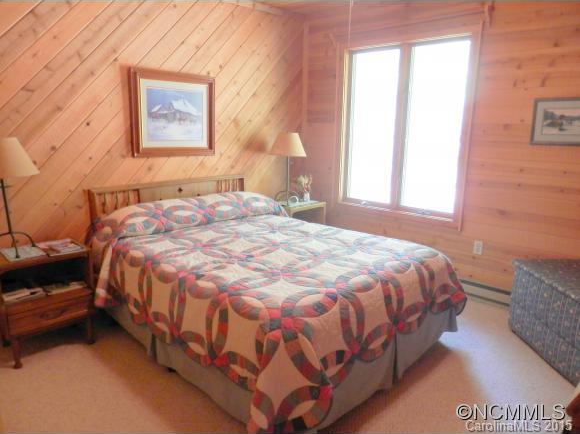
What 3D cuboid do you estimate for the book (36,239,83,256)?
[{"bbox_3d":[-1.464,0.191,2.680,0.291,0.024,0.207,11,16,42],"label":"book"}]

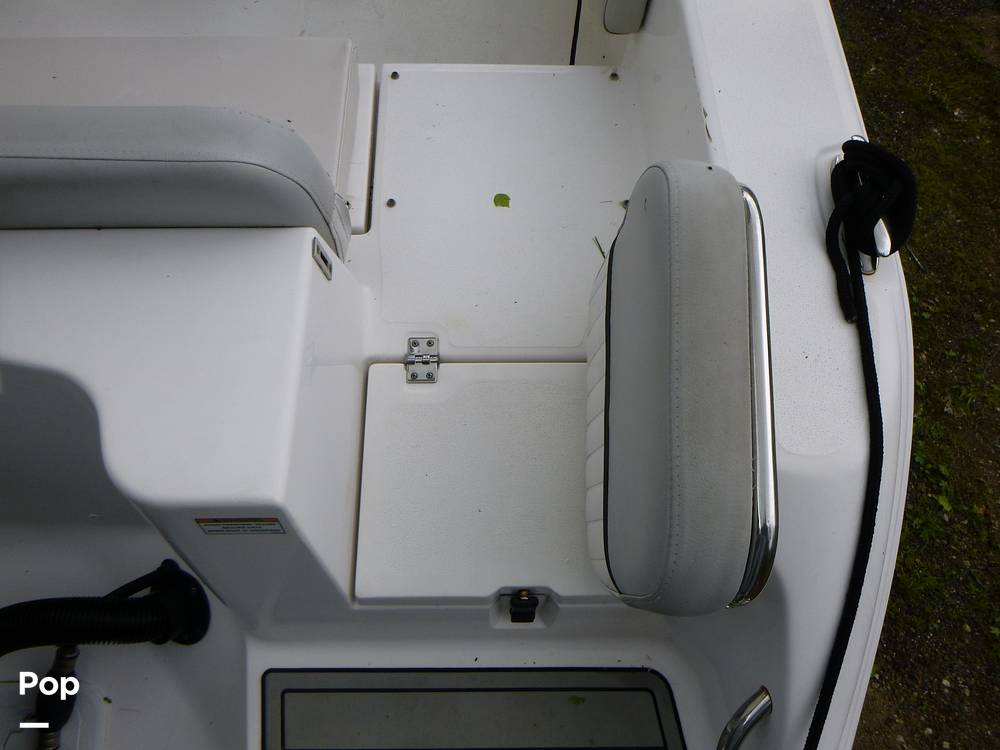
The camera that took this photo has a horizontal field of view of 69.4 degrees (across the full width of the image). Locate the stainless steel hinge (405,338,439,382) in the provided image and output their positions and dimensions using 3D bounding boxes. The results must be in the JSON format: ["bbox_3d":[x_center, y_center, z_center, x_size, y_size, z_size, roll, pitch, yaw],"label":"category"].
[{"bbox_3d":[-0.108,-0.021,1.000,0.043,0.012,0.066,0,67,0],"label":"stainless steel hinge"}]

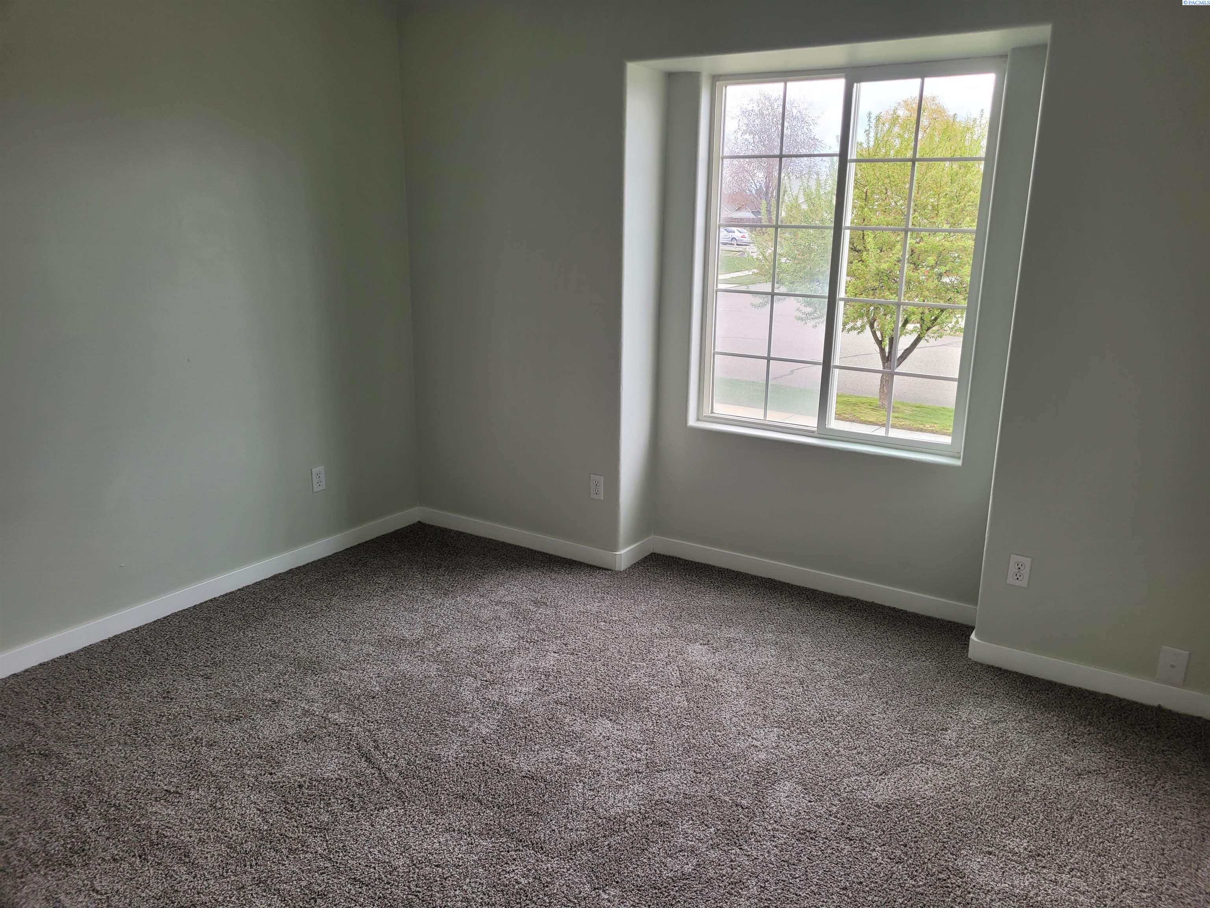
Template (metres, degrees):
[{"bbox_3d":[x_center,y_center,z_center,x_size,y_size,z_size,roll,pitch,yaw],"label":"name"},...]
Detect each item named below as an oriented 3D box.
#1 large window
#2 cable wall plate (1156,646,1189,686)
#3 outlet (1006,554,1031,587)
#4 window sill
[{"bbox_3d":[0.973,-0.818,3.857,1.204,1.534,0.098,10,17,31],"label":"large window"},{"bbox_3d":[1.910,0.712,3.053,0.077,0.122,0.010,10,17,31],"label":"cable wall plate"},{"bbox_3d":[1.487,0.420,3.259,0.070,0.114,0.010,10,17,31],"label":"outlet"},{"bbox_3d":[0.933,-0.061,3.972,1.221,0.040,0.118,10,17,31],"label":"window sill"}]

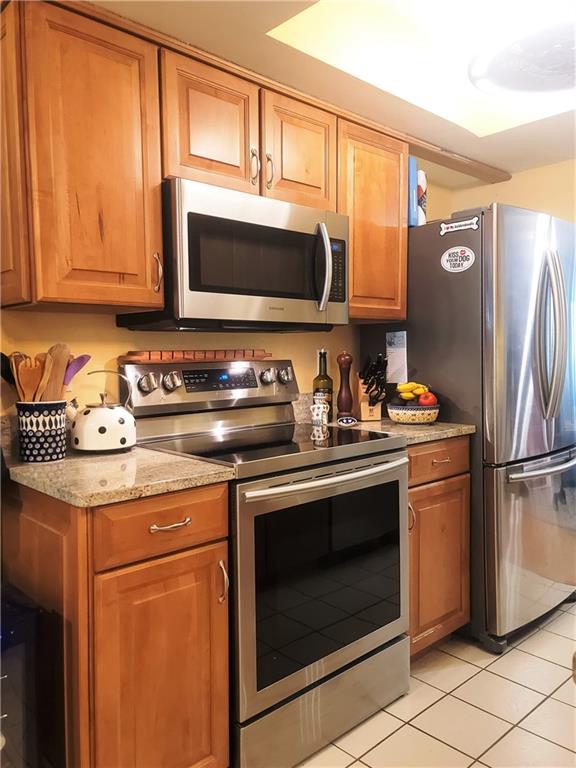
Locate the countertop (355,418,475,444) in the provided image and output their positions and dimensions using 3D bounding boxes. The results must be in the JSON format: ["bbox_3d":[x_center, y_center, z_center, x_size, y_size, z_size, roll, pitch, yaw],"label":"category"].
[{"bbox_3d":[0.373,0.188,2.345,0.453,0.037,0.667,-3,4,-41],"label":"countertop"}]

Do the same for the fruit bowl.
[{"bbox_3d":[0.540,0.127,2.388,0.232,0.078,0.232,-1,3,0],"label":"fruit bowl"}]

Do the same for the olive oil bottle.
[{"bbox_3d":[0.159,0.001,2.515,0.086,0.330,0.086,-1,3,0],"label":"olive oil bottle"}]

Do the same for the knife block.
[{"bbox_3d":[0.381,0.052,2.534,0.096,0.219,0.137,-1,3,-4],"label":"knife block"}]

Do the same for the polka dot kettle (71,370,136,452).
[{"bbox_3d":[-0.613,0.087,1.806,0.229,0.248,0.208,-1,3,-10],"label":"polka dot kettle"}]

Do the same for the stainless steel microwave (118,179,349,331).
[{"bbox_3d":[-0.172,-0.415,2.040,0.742,0.432,0.415,-3,3,-41],"label":"stainless steel microwave"}]

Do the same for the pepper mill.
[{"bbox_3d":[0.262,0.008,2.544,0.071,0.310,0.071,-1,3,0],"label":"pepper mill"}]

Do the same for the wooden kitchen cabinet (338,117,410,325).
[{"bbox_3d":[0.247,-0.662,2.425,0.439,0.775,0.349,-3,4,-41],"label":"wooden kitchen cabinet"}]

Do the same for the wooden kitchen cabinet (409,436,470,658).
[{"bbox_3d":[0.373,0.609,2.355,0.432,0.814,0.654,-3,4,-41],"label":"wooden kitchen cabinet"}]

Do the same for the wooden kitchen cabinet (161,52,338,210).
[{"bbox_3d":[-0.202,-0.833,2.029,0.743,0.382,0.349,-3,4,-41],"label":"wooden kitchen cabinet"}]

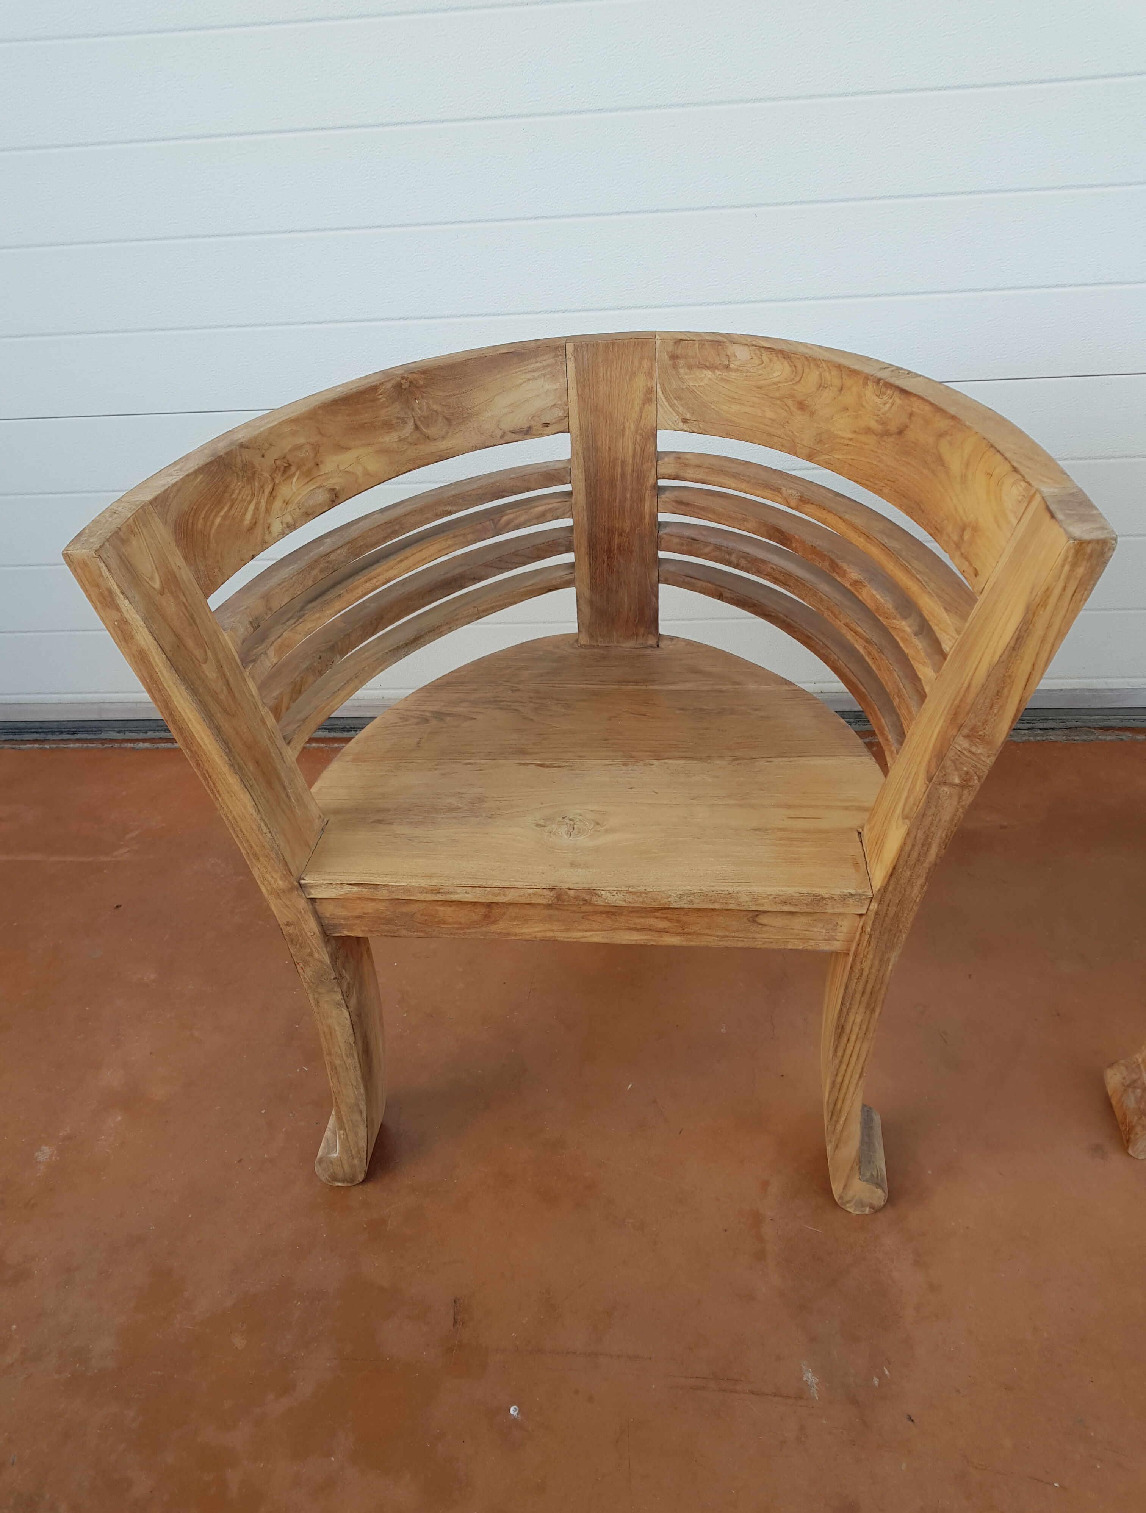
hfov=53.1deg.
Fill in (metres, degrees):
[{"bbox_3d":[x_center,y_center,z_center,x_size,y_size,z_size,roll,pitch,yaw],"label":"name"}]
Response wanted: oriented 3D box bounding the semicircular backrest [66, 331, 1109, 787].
[{"bbox_3d":[0.029,-0.187,1.160,0.756,0.317,0.615,1,34,7],"label":"semicircular backrest"}]

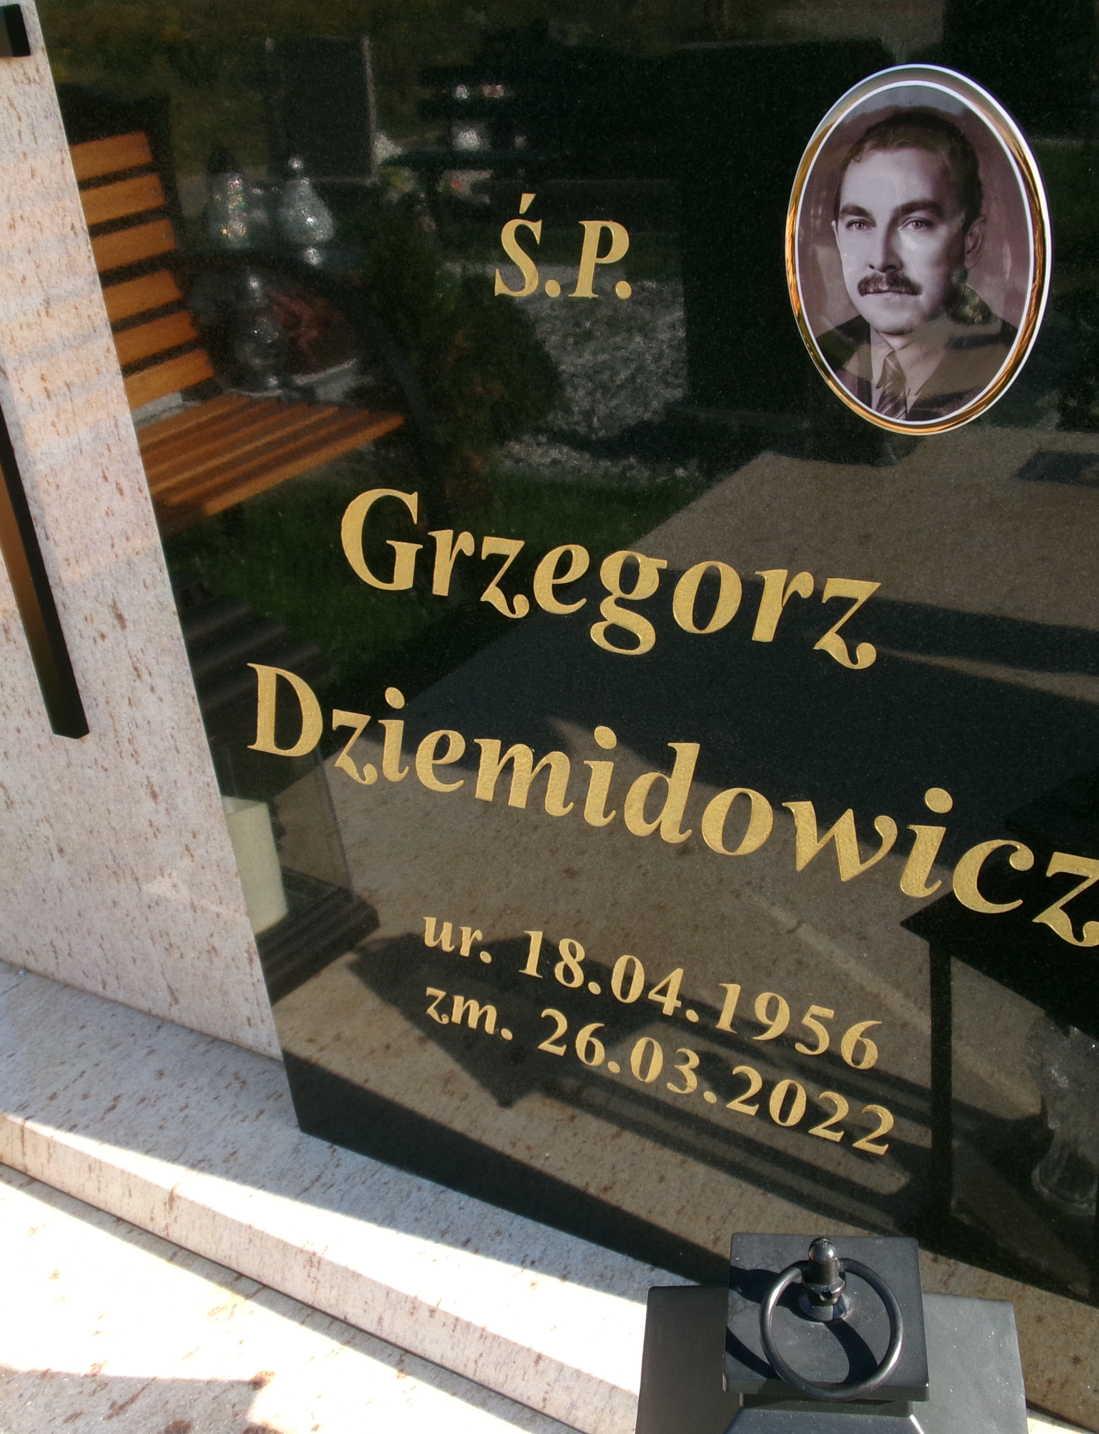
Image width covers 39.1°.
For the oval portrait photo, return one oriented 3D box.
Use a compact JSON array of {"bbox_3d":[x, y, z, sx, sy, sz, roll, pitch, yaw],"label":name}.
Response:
[{"bbox_3d":[0.122,-0.154,0.524,0.091,0.121,0.010,10,31,31],"label":"oval portrait photo"}]

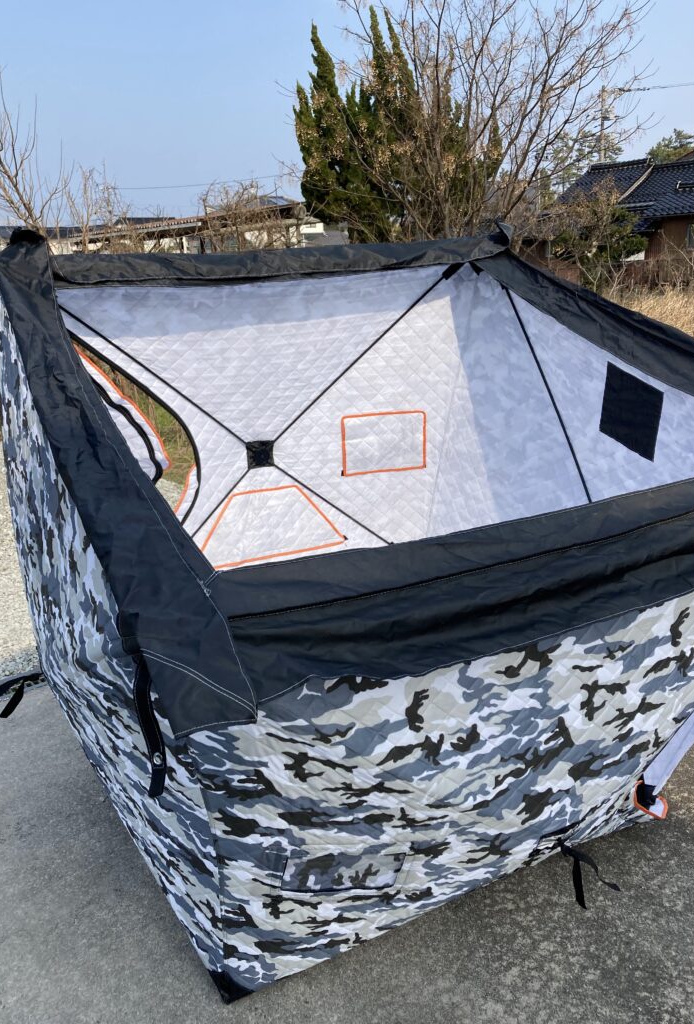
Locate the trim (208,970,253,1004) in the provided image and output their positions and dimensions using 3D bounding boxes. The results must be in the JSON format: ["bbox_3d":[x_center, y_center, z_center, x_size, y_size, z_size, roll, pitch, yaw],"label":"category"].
[{"bbox_3d":[-0.272,1.115,1.950,0.100,0.070,0.110,-9,19,-27],"label":"trim"}]

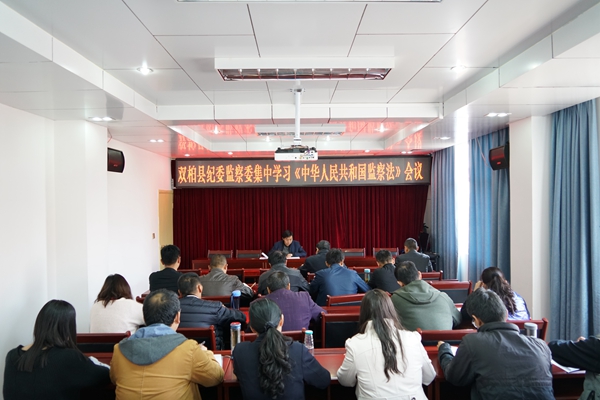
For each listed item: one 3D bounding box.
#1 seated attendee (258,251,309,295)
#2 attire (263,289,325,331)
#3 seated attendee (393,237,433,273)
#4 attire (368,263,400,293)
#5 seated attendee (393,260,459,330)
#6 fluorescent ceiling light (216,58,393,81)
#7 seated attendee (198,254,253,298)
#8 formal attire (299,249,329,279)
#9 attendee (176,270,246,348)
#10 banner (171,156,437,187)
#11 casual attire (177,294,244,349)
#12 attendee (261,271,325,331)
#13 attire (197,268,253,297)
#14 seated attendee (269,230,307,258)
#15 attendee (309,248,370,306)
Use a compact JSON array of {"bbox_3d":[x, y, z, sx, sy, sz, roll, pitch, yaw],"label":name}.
[{"bbox_3d":[-0.191,1.164,4.360,0.560,1.200,0.740,-1,0,0],"label":"seated attendee"},{"bbox_3d":[-0.093,1.013,3.220,0.560,0.610,0.460,-1,0,0],"label":"attire"},{"bbox_3d":[1.420,1.109,5.100,0.520,1.240,0.700,0,1,-3],"label":"seated attendee"},{"bbox_3d":[0.967,1.004,4.420,0.510,0.620,0.460,-1,0,0],"label":"attire"},{"bbox_3d":[0.920,1.109,3.060,0.550,1.280,0.700,0,1,-3],"label":"seated attendee"},{"bbox_3d":[0.037,-0.916,2.830,1.200,0.080,0.310,0,1,0],"label":"fluorescent ceiling light"},{"bbox_3d":[-0.854,1.179,4.350,0.570,1.170,0.740,-1,0,2],"label":"seated attendee"},{"bbox_3d":[0.266,0.995,5.450,0.550,0.630,0.460,-1,0,-9],"label":"formal attire"},{"bbox_3d":[-0.700,1.139,3.050,0.580,1.220,0.700,0,1,9],"label":"attendee"},{"bbox_3d":[0.060,-0.537,7.750,4.960,0.570,0.140,0,1,-2],"label":"banner"},{"bbox_3d":[-0.763,1.033,3.230,0.580,0.590,0.480,-1,0,3],"label":"casual attire"},{"bbox_3d":[-0.095,1.178,3.300,0.570,1.180,0.740,-1,0,0],"label":"attendee"},{"bbox_3d":[-0.730,0.981,3.950,0.580,0.630,0.450,0,1,5],"label":"attire"},{"bbox_3d":[-0.219,1.149,7.000,0.590,1.210,0.720,-1,0,0],"label":"seated attendee"},{"bbox_3d":[0.430,1.159,4.350,0.580,1.210,0.740,-1,0,2],"label":"attendee"}]

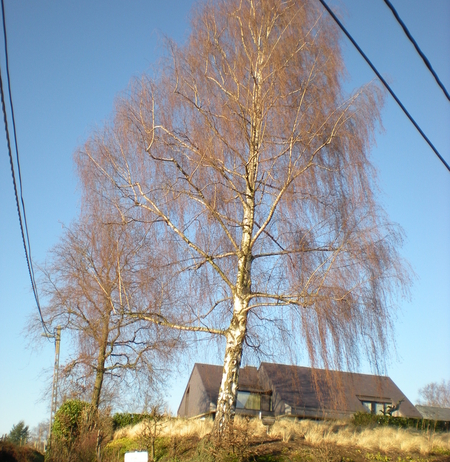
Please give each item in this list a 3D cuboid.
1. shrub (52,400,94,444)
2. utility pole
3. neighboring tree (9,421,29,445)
[{"bbox_3d":[-6.631,8.350,28.831,1.900,1.893,1.800,0,-18,0],"label":"shrub"},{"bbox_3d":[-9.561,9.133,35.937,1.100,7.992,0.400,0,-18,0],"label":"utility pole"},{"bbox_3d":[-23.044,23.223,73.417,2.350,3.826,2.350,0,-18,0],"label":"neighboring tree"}]

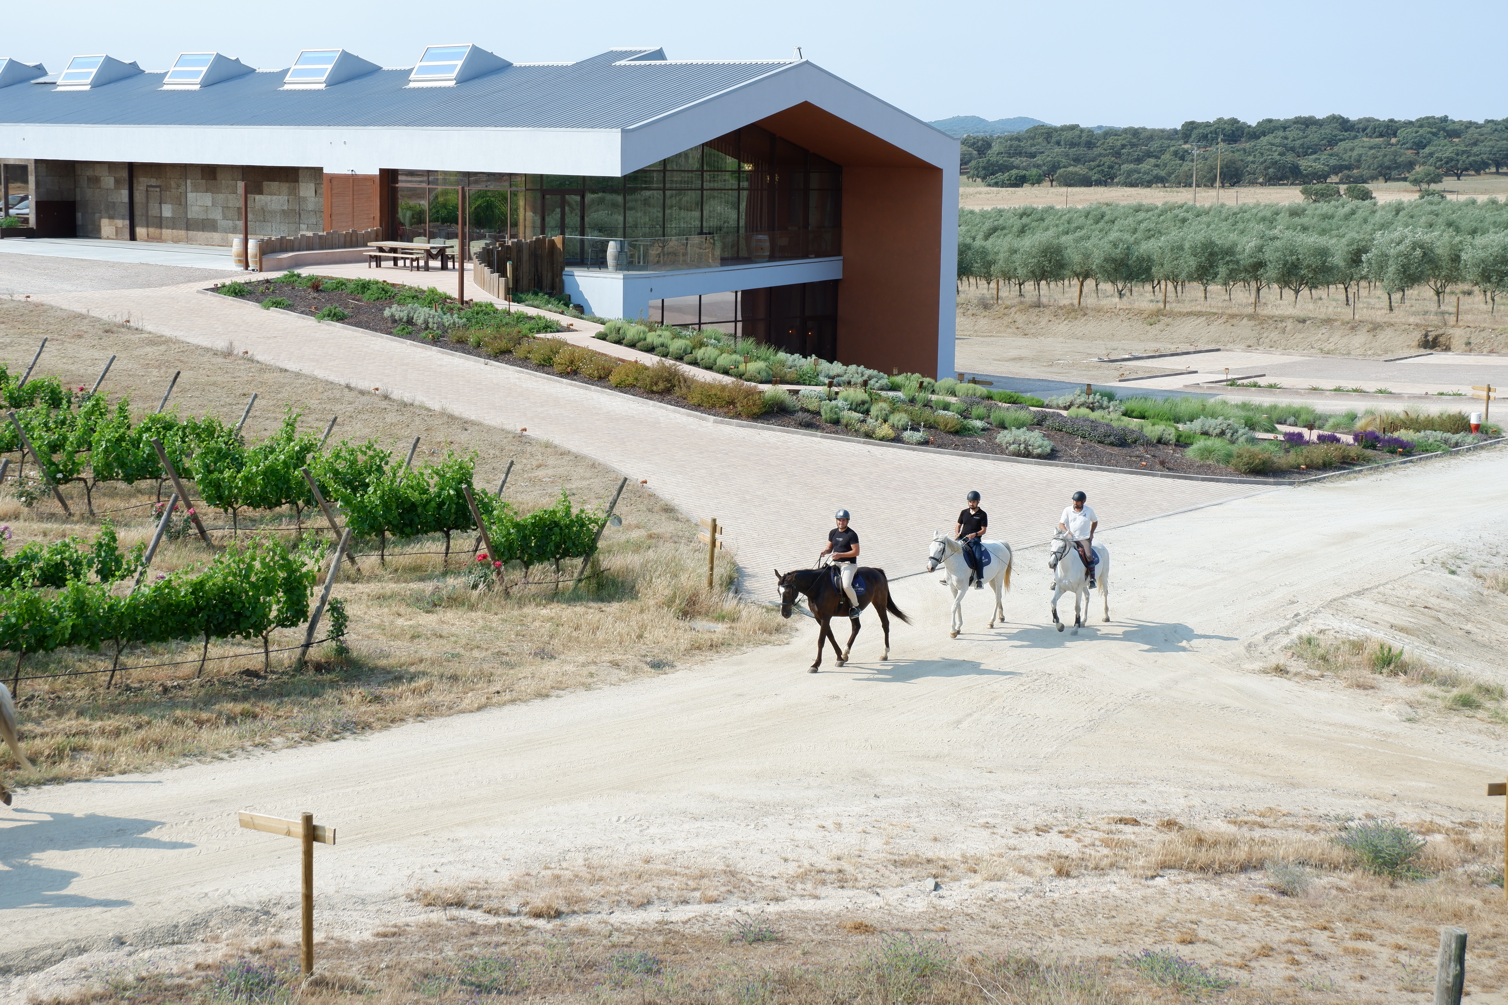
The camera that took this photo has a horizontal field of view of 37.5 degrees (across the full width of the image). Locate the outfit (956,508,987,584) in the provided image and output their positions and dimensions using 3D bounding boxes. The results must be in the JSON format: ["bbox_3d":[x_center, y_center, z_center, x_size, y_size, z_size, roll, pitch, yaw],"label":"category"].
[{"bbox_3d":[3.687,0.776,37.886,0.640,1.411,0.580,7,11,35],"label":"outfit"}]

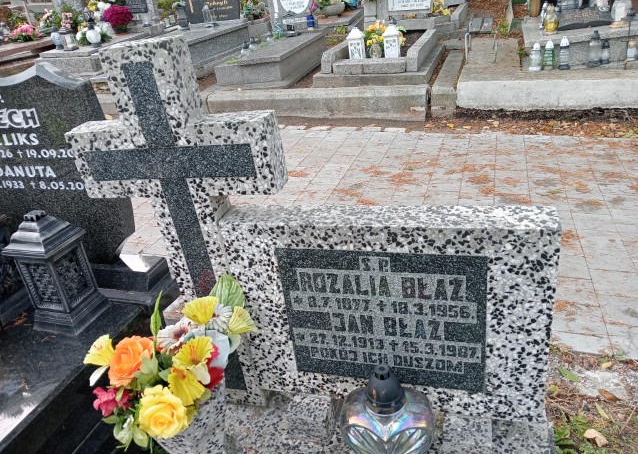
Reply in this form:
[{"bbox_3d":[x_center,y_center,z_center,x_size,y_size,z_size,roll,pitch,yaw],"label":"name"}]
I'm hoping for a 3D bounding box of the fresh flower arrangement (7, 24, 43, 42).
[{"bbox_3d":[-4.390,-2.899,7.700,0.500,0.260,0.400,2,29,18],"label":"fresh flower arrangement"}]

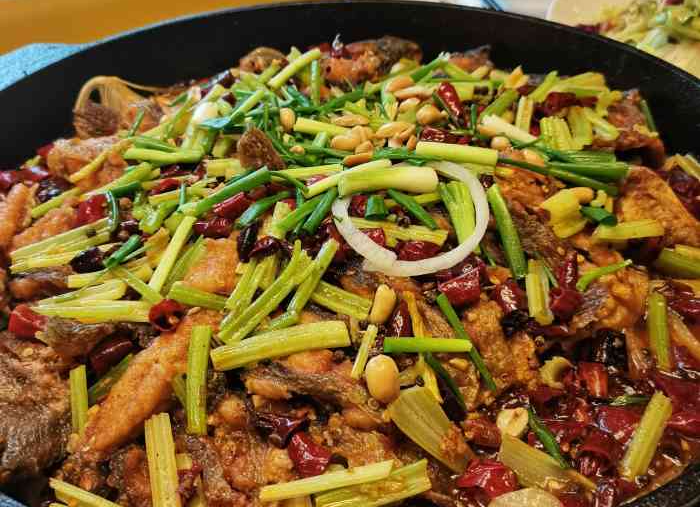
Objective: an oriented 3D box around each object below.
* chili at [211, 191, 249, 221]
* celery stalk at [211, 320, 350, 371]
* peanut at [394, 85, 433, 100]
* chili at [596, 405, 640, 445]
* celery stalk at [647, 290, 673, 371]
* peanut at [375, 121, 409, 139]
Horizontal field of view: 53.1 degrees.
[{"bbox_3d":[-0.051,-0.021,0.297,0.016,0.006,0.007,-32,47,-22],"label":"chili"},{"bbox_3d":[-0.022,0.029,0.222,0.043,0.006,0.008,-9,39,-7],"label":"celery stalk"},{"bbox_3d":[0.030,-0.076,0.329,0.018,0.005,0.007,-6,38,-7],"label":"peanut"},{"bbox_3d":[0.089,0.056,0.229,0.015,0.004,0.009,20,44,9],"label":"chili"},{"bbox_3d":[0.110,0.027,0.249,0.007,0.006,0.035,7,45,11],"label":"celery stalk"},{"bbox_3d":[0.019,-0.057,0.327,0.016,0.006,0.007,-16,41,-11],"label":"peanut"}]

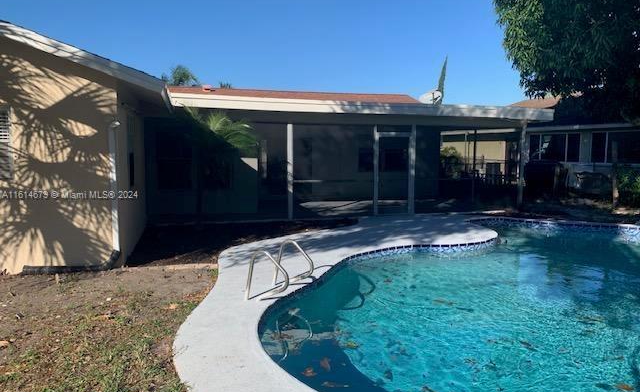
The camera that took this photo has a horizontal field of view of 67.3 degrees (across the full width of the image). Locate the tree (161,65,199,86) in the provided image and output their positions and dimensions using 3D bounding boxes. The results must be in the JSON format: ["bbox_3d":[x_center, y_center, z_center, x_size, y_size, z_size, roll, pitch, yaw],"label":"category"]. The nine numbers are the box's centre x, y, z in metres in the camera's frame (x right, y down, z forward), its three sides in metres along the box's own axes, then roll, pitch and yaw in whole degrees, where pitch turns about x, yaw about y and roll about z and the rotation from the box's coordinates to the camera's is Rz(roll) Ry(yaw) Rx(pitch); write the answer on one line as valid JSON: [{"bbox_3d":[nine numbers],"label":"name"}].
[{"bbox_3d":[-8.416,-4.434,29.000,2.900,7.000,2.900,0,5,0],"label":"tree"}]

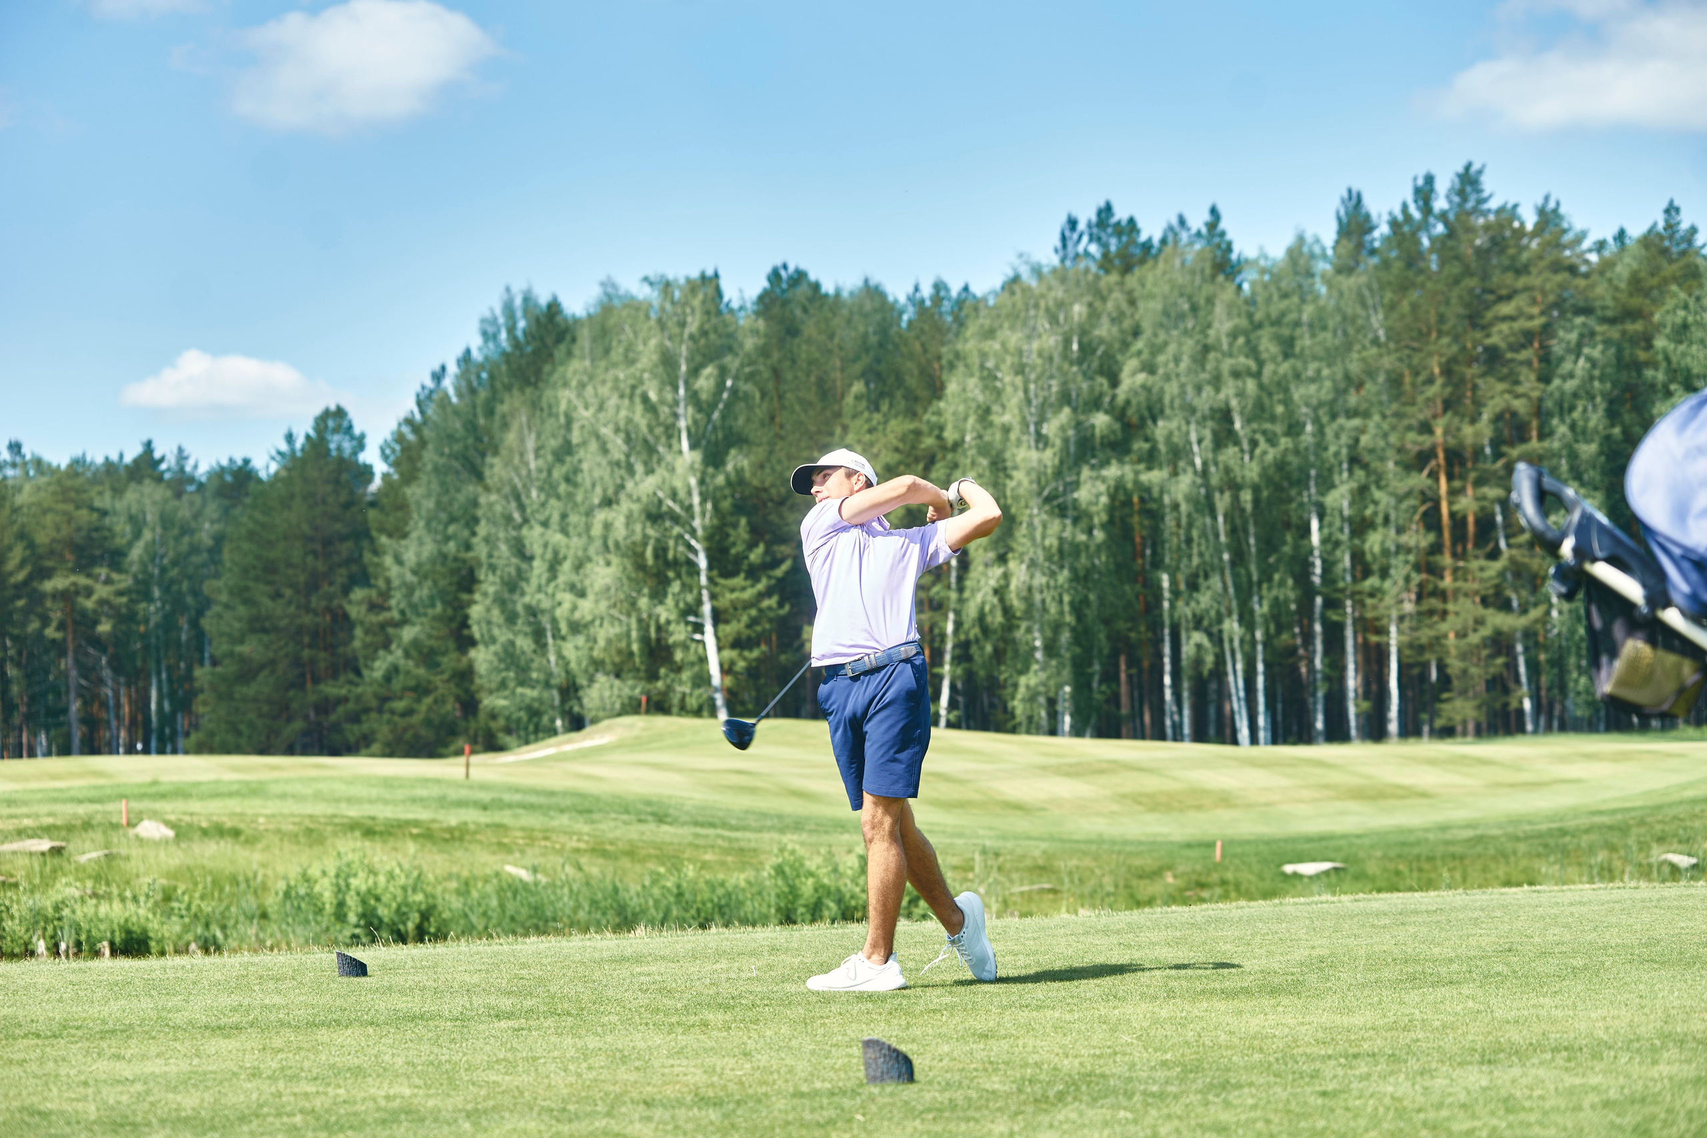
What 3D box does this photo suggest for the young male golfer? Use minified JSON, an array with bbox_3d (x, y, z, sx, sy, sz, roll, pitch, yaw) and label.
[{"bbox_3d":[0.140,0.488,12.300,0.630,1.750,0.580,-2,-4,31],"label":"young male golfer"}]

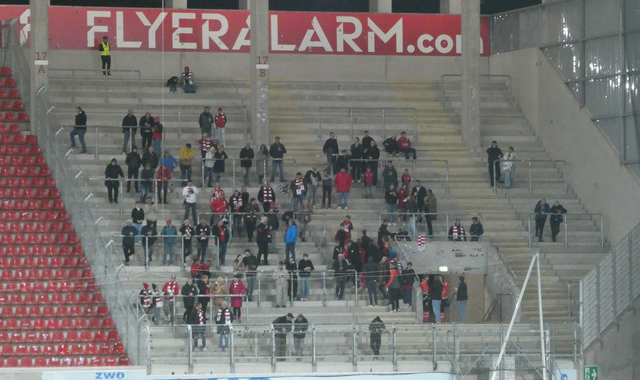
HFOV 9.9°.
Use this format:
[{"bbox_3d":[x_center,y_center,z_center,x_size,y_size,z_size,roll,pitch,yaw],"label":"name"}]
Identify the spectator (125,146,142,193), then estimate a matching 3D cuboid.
[{"bbox_3d":[-7.195,-0.786,142.875,0.600,1.789,0.360,0,-1,-14],"label":"spectator"}]

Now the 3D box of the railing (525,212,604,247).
[{"bbox_3d":[9.596,1.598,144.150,3.150,1.364,0.080,0,-1,-17],"label":"railing"}]

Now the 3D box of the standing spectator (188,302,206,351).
[{"bbox_3d":[-4.399,4.921,133.319,0.580,1.731,0.400,0,-1,-27],"label":"standing spectator"}]

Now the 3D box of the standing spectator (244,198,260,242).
[{"bbox_3d":[-2.567,1.169,140.614,0.560,1.692,0.380,0,-1,-18],"label":"standing spectator"}]

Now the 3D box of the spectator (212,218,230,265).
[{"bbox_3d":[-3.692,1.939,137.894,0.560,1.715,0.420,0,-1,14],"label":"spectator"}]

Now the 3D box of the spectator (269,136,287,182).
[{"bbox_3d":[-1.655,-1.194,145.027,0.620,1.785,0.400,0,-1,-9],"label":"spectator"}]

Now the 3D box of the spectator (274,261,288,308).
[{"bbox_3d":[-1.430,3.515,137.390,0.620,1.746,0.420,0,-1,-2],"label":"spectator"}]

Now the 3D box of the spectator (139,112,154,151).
[{"bbox_3d":[-6.834,-2.198,145.813,0.560,1.676,0.400,0,-1,-6],"label":"spectator"}]

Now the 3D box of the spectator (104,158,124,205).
[{"bbox_3d":[-7.834,-0.328,141.128,0.650,1.725,0.420,0,-1,-5],"label":"spectator"}]

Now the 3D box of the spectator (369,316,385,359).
[{"bbox_3d":[2.156,5.568,138.645,0.600,1.650,0.500,0,-1,-16],"label":"spectator"}]

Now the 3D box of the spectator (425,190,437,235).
[{"bbox_3d":[4.401,0.951,146.792,0.420,1.933,0.480,1,-2,-25],"label":"spectator"}]

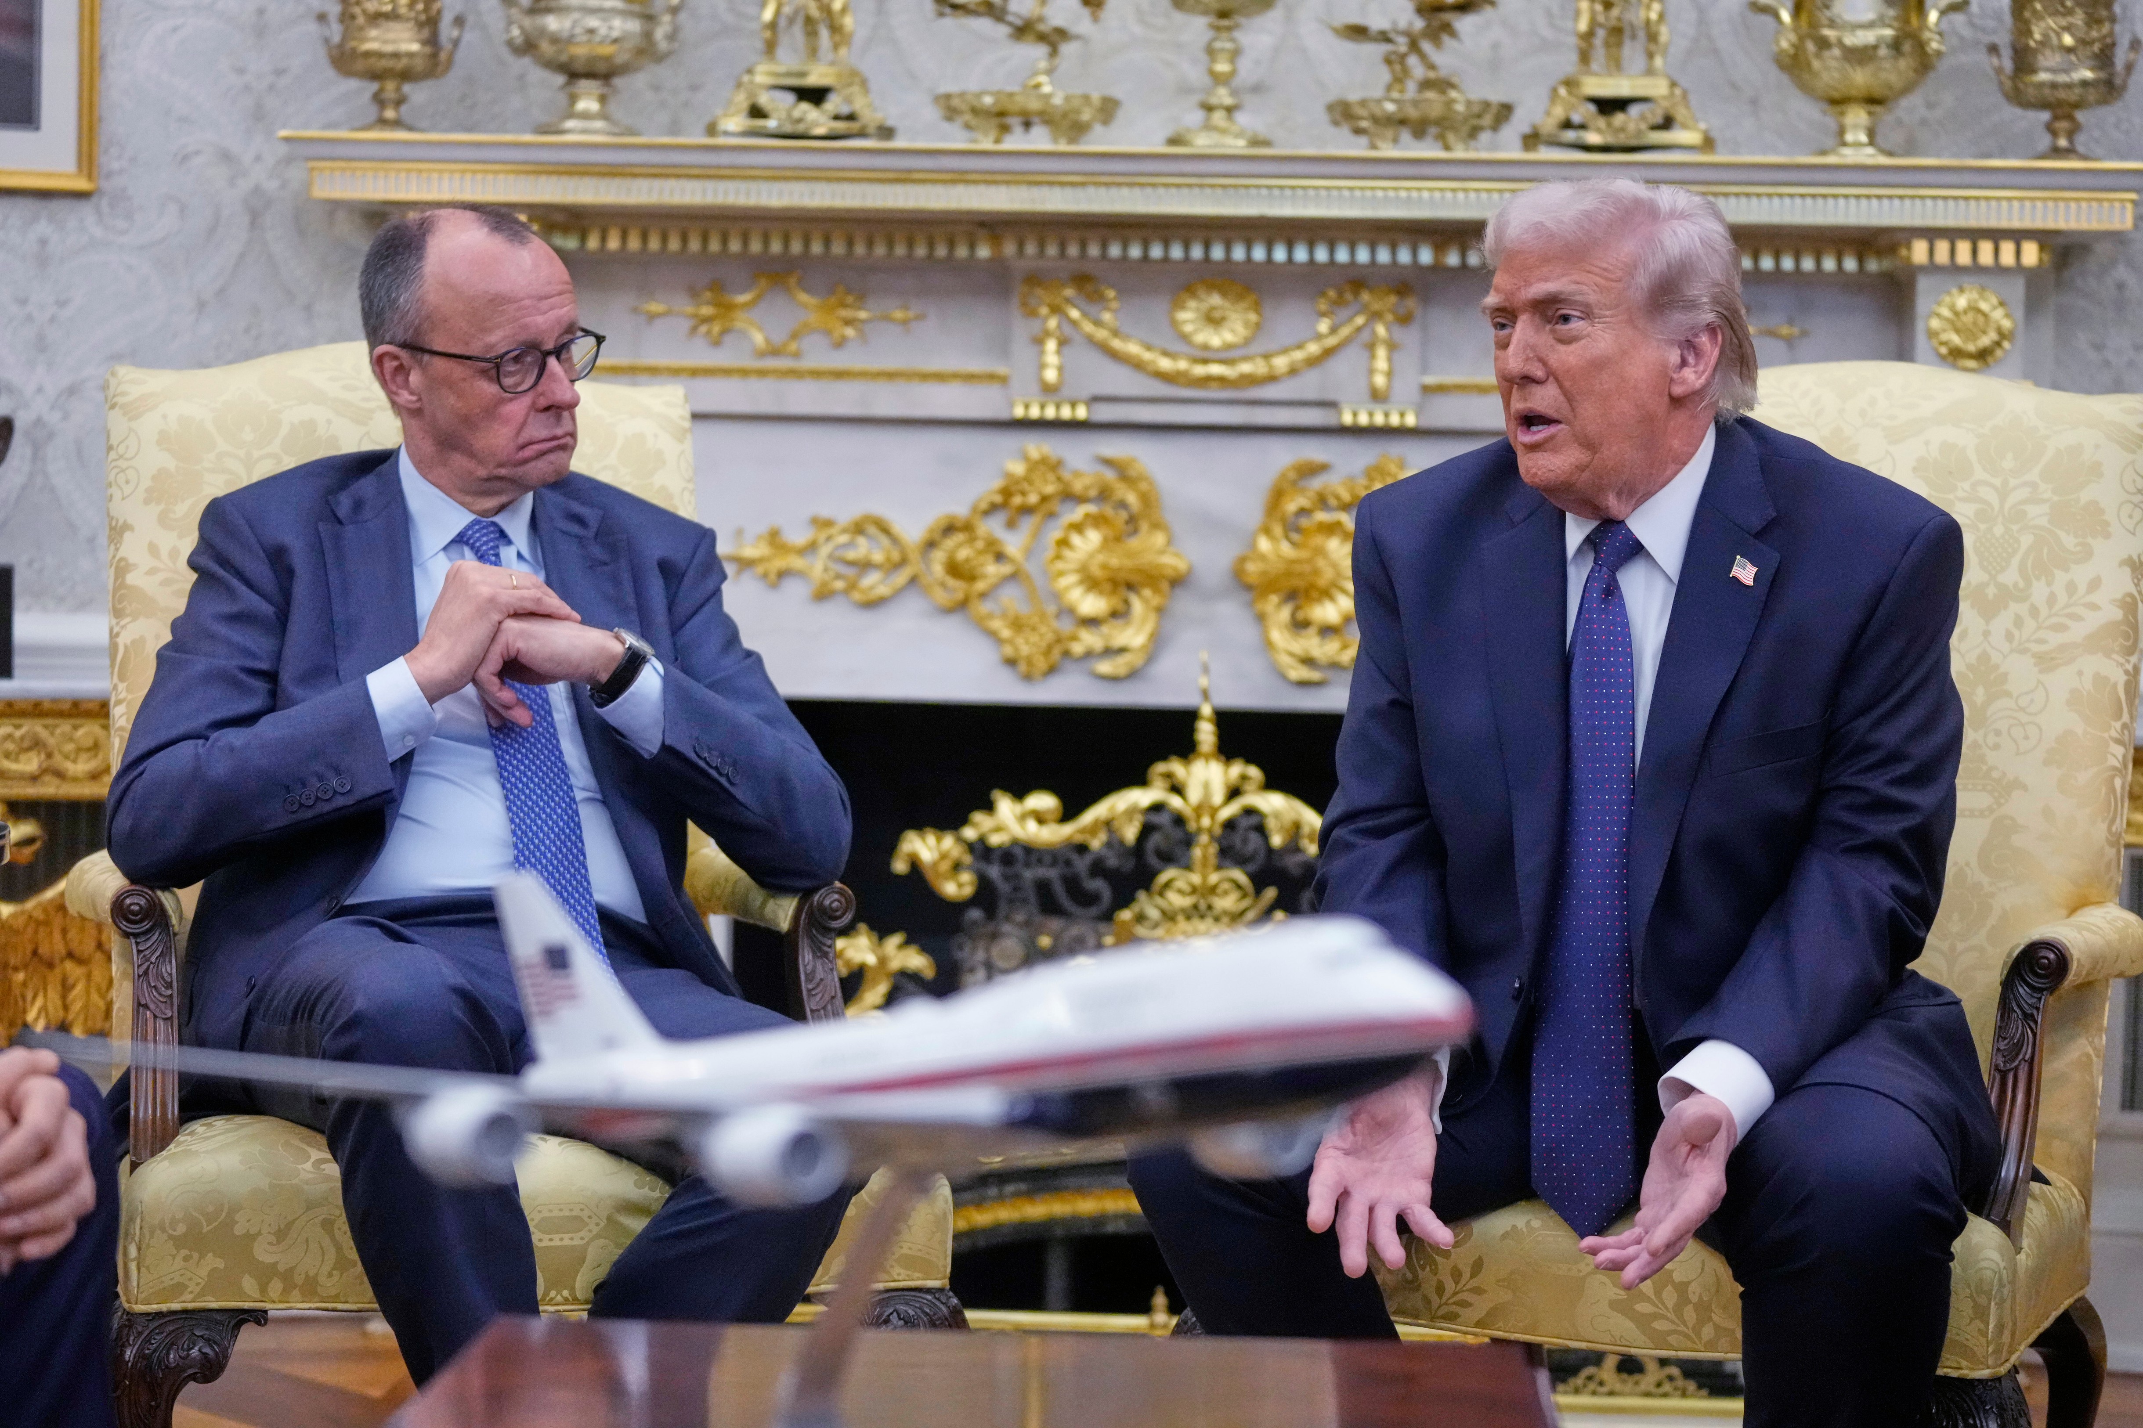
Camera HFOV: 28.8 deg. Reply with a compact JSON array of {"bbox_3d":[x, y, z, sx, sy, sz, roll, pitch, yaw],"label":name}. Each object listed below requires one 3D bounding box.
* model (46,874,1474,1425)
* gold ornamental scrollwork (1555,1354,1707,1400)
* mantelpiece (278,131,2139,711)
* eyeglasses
[{"bbox_3d":[-0.078,0.204,1.811,0.685,0.270,0.770,1,1,-35],"label":"model"},{"bbox_3d":[0.609,0.713,4.500,0.166,0.054,0.020,1,1,2],"label":"gold ornamental scrollwork"},{"bbox_3d":[0.178,-0.285,4.870,2.140,0.720,0.330,1,1,2],"label":"mantelpiece"},{"bbox_3d":[-0.513,-0.321,3.720,0.145,0.046,0.143,13,19,39],"label":"eyeglasses"}]

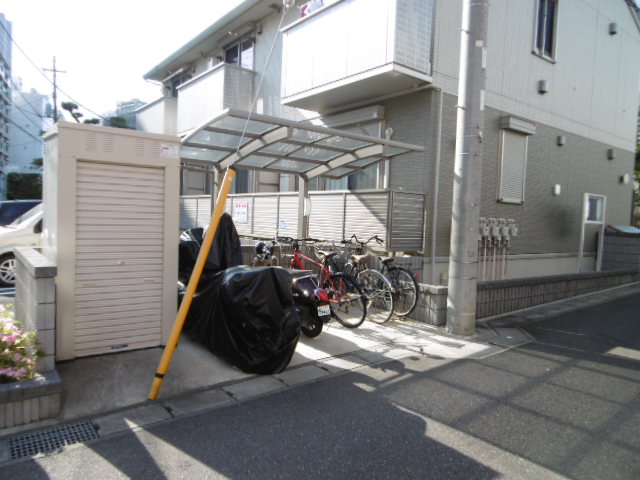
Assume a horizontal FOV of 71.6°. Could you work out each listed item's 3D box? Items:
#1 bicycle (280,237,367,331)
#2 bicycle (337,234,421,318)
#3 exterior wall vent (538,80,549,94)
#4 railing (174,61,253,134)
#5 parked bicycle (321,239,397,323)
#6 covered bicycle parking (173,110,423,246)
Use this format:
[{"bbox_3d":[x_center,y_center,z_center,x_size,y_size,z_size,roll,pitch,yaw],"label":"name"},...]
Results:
[{"bbox_3d":[-0.094,0.522,5.659,0.620,1.050,1.720,-1,4,-43],"label":"bicycle"},{"bbox_3d":[0.744,0.495,6.564,0.570,1.070,1.770,0,4,-39],"label":"bicycle"},{"bbox_3d":[4.601,-3.139,9.134,0.180,0.240,0.120,0,4,-38],"label":"exterior wall vent"},{"bbox_3d":[-3.161,-3.909,13.011,0.920,1.480,3.330,0,4,-38],"label":"railing"},{"bbox_3d":[0.332,0.518,6.041,0.570,1.050,1.760,0,4,-39],"label":"parked bicycle"},{"bbox_3d":[-0.332,-0.155,5.950,2.920,2.340,1.880,0,4,-38],"label":"covered bicycle parking"}]

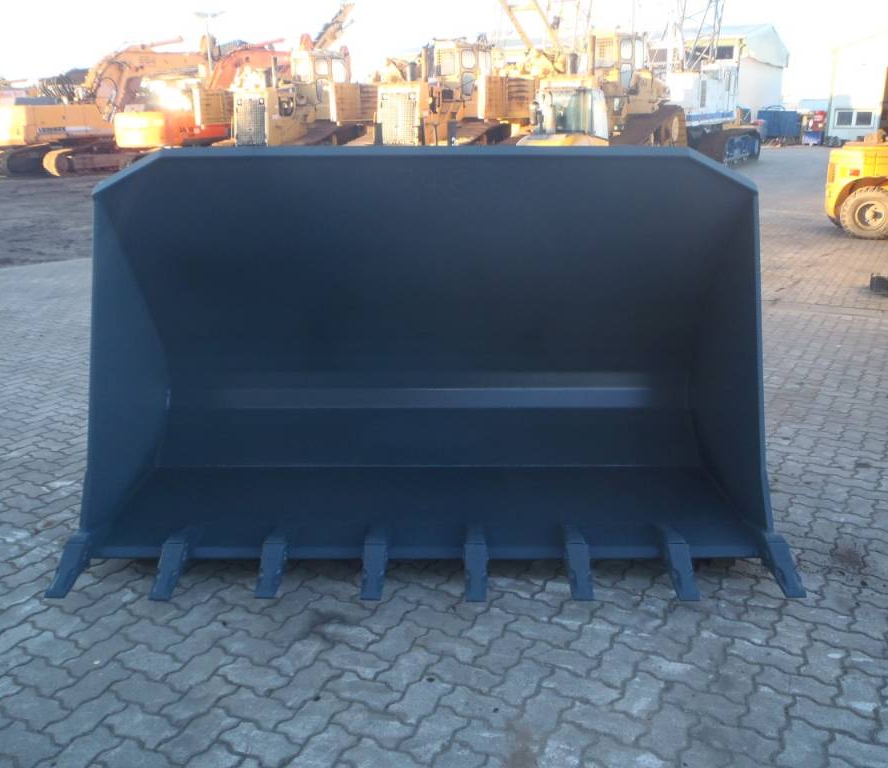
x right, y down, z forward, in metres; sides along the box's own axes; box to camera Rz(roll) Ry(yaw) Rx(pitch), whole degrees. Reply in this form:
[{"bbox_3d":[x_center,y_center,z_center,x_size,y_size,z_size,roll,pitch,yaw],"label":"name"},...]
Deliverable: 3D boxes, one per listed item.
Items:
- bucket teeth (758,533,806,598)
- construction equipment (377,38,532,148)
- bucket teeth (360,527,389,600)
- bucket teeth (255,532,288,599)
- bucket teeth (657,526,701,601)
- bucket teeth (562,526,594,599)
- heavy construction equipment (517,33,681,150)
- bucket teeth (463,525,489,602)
[{"bbox_3d":[1.264,0.657,3.113,0.086,0.112,0.345,0,33,0],"label":"bucket teeth"},{"bbox_3d":[0.127,-6.512,21.017,2.900,3.800,4.800,7,18,24],"label":"construction equipment"},{"bbox_3d":[-0.263,0.666,3.114,0.086,0.112,0.345,0,33,0],"label":"bucket teeth"},{"bbox_3d":[-0.646,0.663,3.130,0.086,0.112,0.345,0,33,0],"label":"bucket teeth"},{"bbox_3d":[0.876,0.664,3.098,0.086,0.112,0.345,0,33,0],"label":"bucket teeth"},{"bbox_3d":[0.499,0.665,3.102,0.086,0.112,0.345,0,33,0],"label":"bucket teeth"},{"bbox_3d":[3.840,-7.128,21.412,3.400,3.700,5.000,10,20,29],"label":"heavy construction equipment"},{"bbox_3d":[0.115,0.668,3.099,0.086,0.112,0.345,0,33,0],"label":"bucket teeth"}]

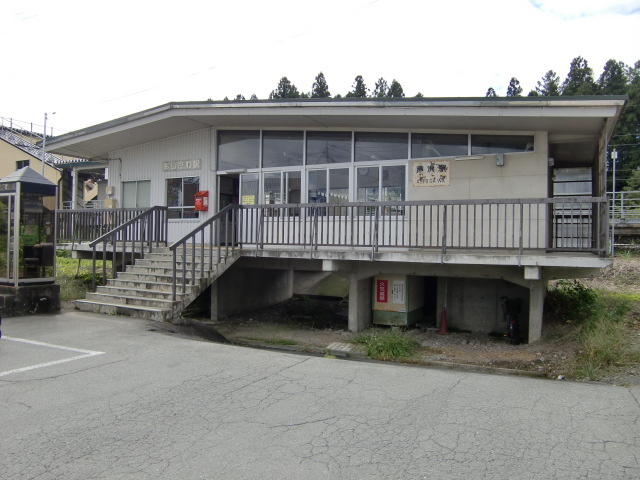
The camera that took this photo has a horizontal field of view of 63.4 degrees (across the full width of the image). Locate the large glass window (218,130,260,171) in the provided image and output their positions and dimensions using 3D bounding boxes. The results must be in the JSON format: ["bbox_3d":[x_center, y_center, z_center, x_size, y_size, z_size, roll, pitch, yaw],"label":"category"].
[{"bbox_3d":[-2.361,-2.622,14.987,1.534,1.263,0.080,1,-1,28],"label":"large glass window"}]

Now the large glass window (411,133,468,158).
[{"bbox_3d":[2.914,-2.350,12.668,1.419,0.669,0.080,1,0,28],"label":"large glass window"}]

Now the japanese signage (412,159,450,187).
[{"bbox_3d":[2.727,-1.615,12.725,0.925,0.616,0.040,1,0,28],"label":"japanese signage"}]

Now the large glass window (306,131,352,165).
[{"bbox_3d":[0.219,-2.464,13.632,1.391,0.939,0.080,1,-1,28],"label":"large glass window"}]

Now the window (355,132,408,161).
[{"bbox_3d":[1.572,-2.459,13.373,1.485,0.816,0.080,1,0,28],"label":"window"}]

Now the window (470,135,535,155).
[{"bbox_3d":[4.217,-2.254,11.983,1.391,0.511,0.080,1,0,28],"label":"window"}]

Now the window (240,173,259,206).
[{"bbox_3d":[-2.021,-1.418,14.787,0.683,0.997,0.080,1,-1,28],"label":"window"}]

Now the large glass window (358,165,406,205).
[{"bbox_3d":[1.502,-1.228,12.938,1.364,1.296,0.080,1,-1,28],"label":"large glass window"}]

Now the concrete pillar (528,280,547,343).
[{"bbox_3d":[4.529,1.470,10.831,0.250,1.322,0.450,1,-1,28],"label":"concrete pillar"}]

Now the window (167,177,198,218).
[{"bbox_3d":[-4.375,-1.327,16.483,1.387,1.305,0.080,1,0,28],"label":"window"}]

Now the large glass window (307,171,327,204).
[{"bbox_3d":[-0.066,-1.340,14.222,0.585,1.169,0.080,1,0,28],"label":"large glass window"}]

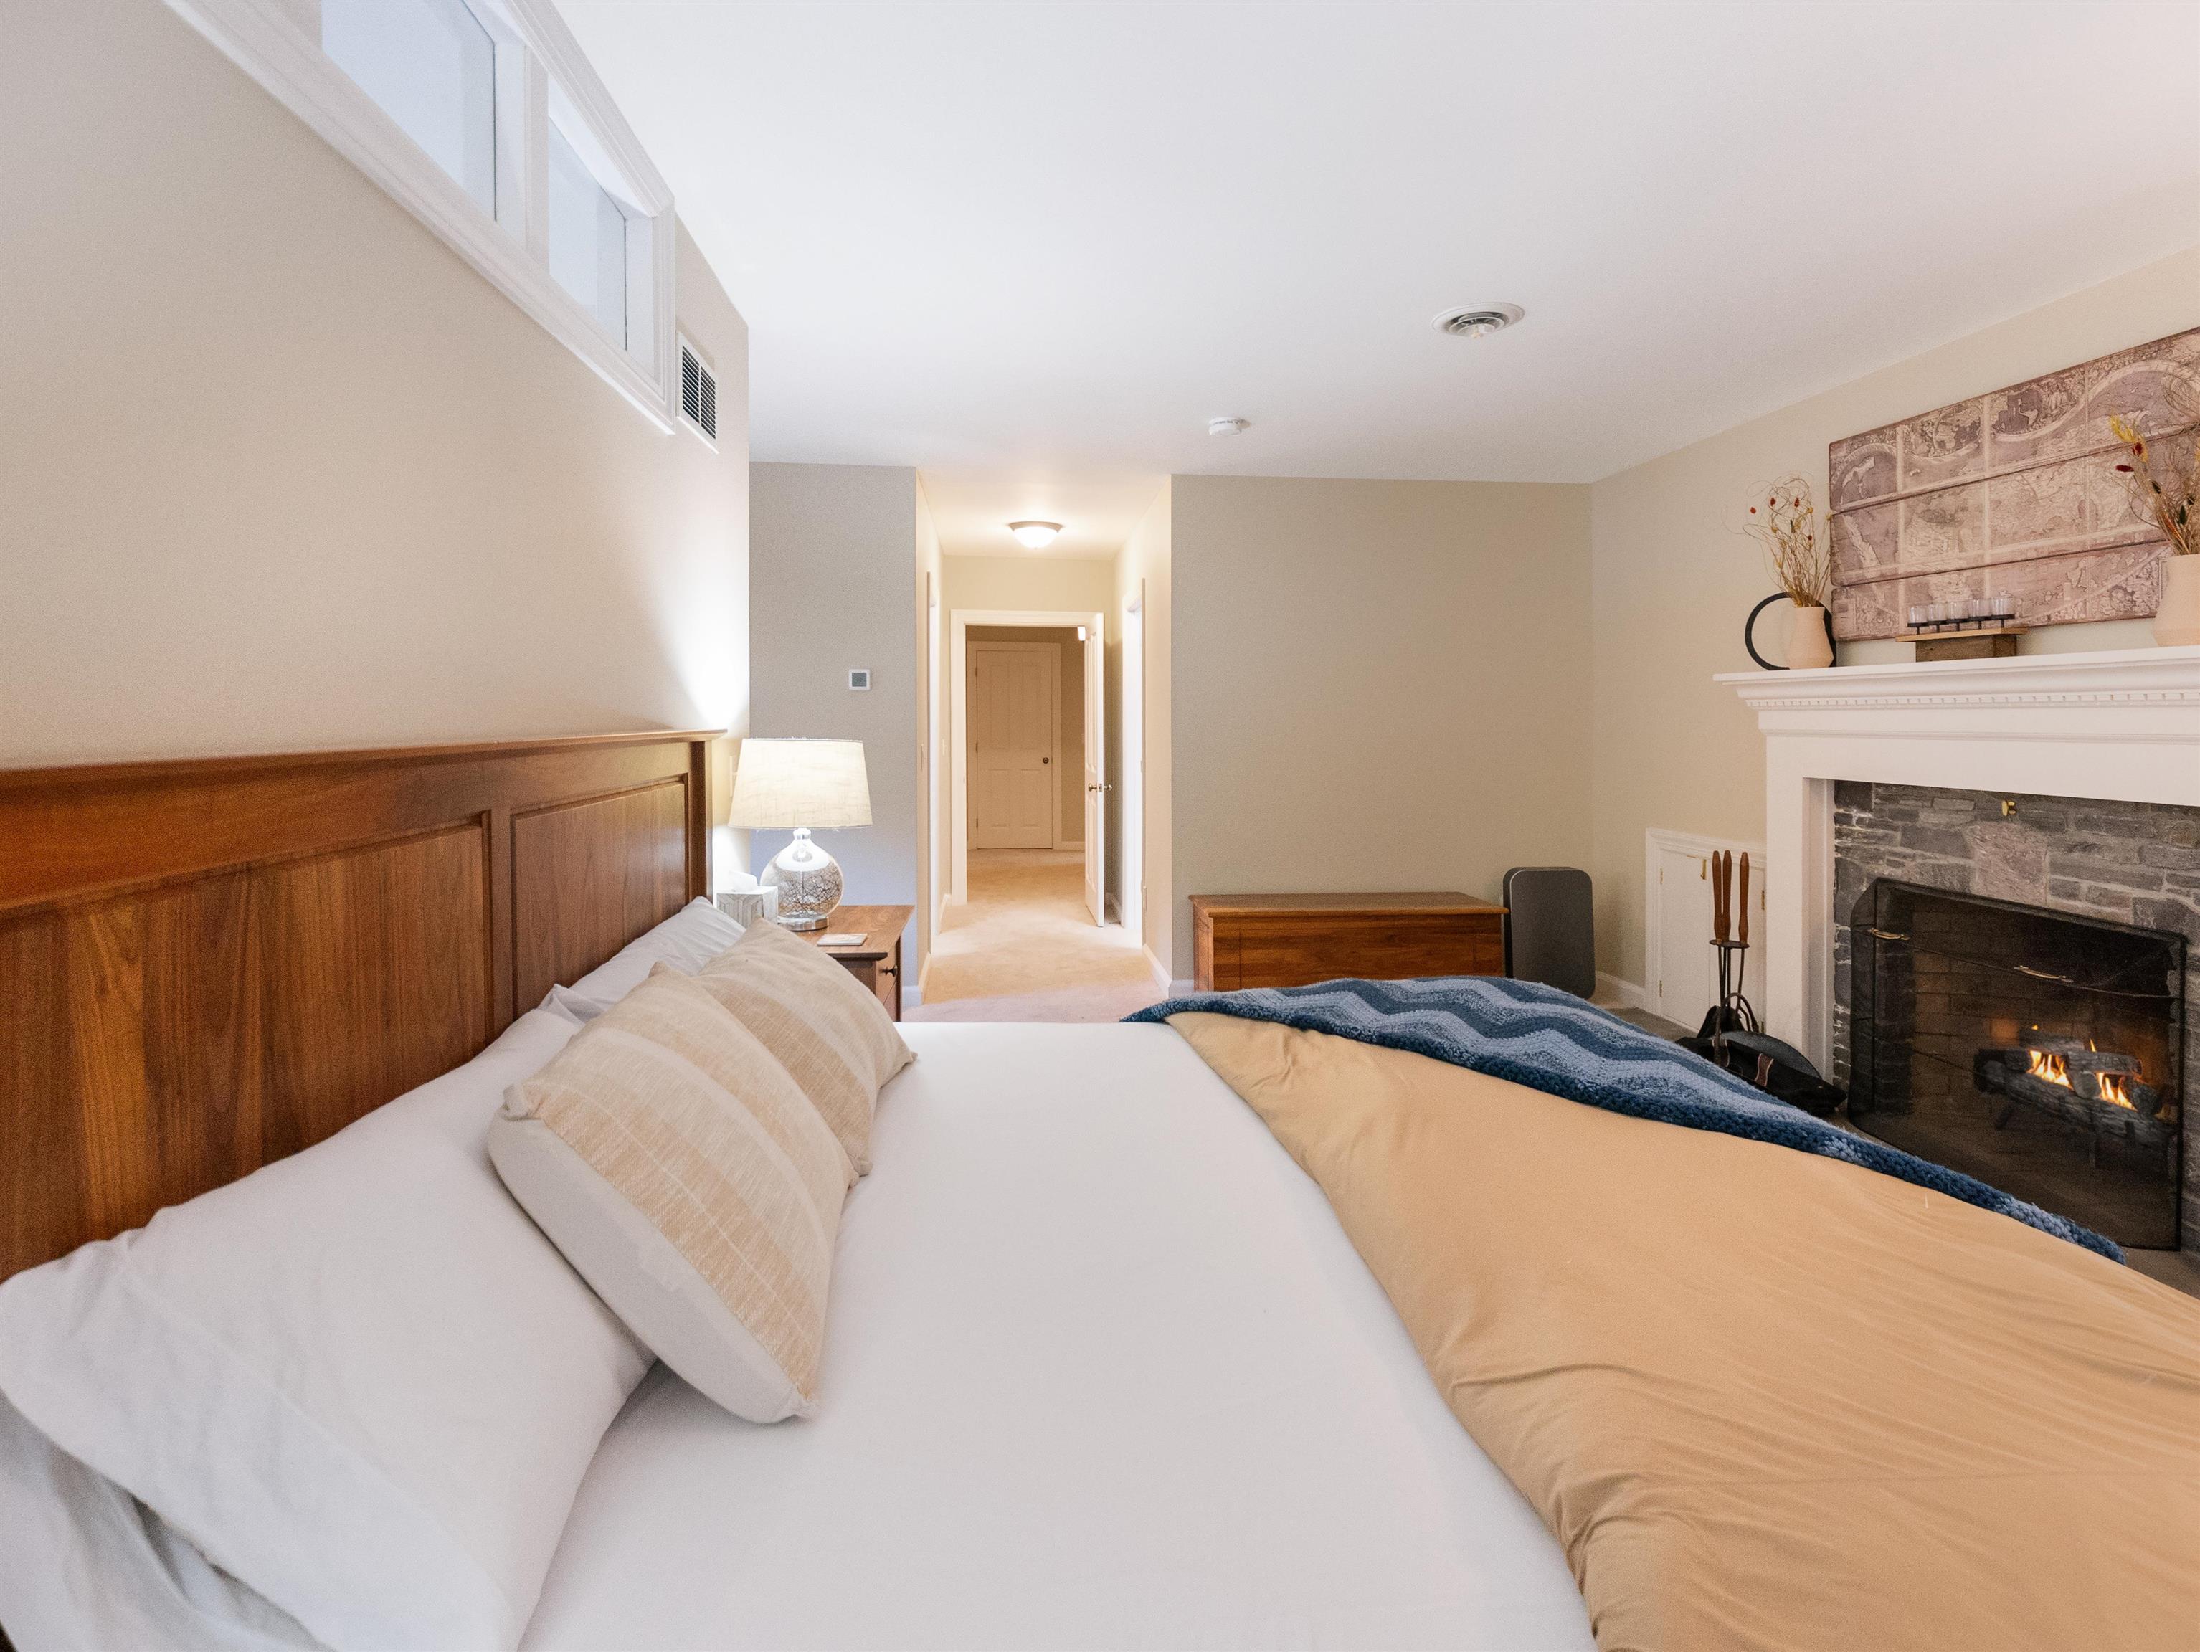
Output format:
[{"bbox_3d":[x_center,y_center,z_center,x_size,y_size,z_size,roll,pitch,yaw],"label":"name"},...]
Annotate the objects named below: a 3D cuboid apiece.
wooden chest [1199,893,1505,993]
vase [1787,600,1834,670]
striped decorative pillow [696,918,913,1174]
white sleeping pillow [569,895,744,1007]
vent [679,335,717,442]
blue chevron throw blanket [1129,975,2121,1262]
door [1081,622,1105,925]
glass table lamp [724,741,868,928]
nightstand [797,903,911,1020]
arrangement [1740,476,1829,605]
[{"bbox_3d":[1.131,0.604,4.730,1.340,0.500,0.420,0,4,-5],"label":"wooden chest"},{"bbox_3d":[2.511,-0.671,3.590,0.140,0.235,0.140,0,4,-5],"label":"vase"},{"bbox_3d":[-0.533,0.369,1.850,0.460,0.170,0.510,44,-1,-7],"label":"striped decorative pillow"},{"bbox_3d":[-0.703,0.343,1.880,0.180,0.460,0.840,-43,7,-1],"label":"white sleeping pillow"},{"bbox_3d":[-1.003,-1.078,2.555,0.020,0.203,0.355,0,4,-5],"label":"vent"},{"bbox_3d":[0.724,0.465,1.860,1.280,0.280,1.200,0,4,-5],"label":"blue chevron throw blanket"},{"bbox_3d":[-0.043,-0.396,6.890,0.045,2.000,0.800,0,4,-5],"label":"door"},{"bbox_3d":[-0.828,0.021,2.810,0.385,0.525,0.385,0,4,-5],"label":"glass table lamp"},{"bbox_3d":[-0.779,0.660,2.770,0.460,0.775,0.580,0,4,-5],"label":"nightstand"},{"bbox_3d":[2.437,-1.010,3.620,0.240,0.470,0.260,0,4,-5],"label":"arrangement"}]

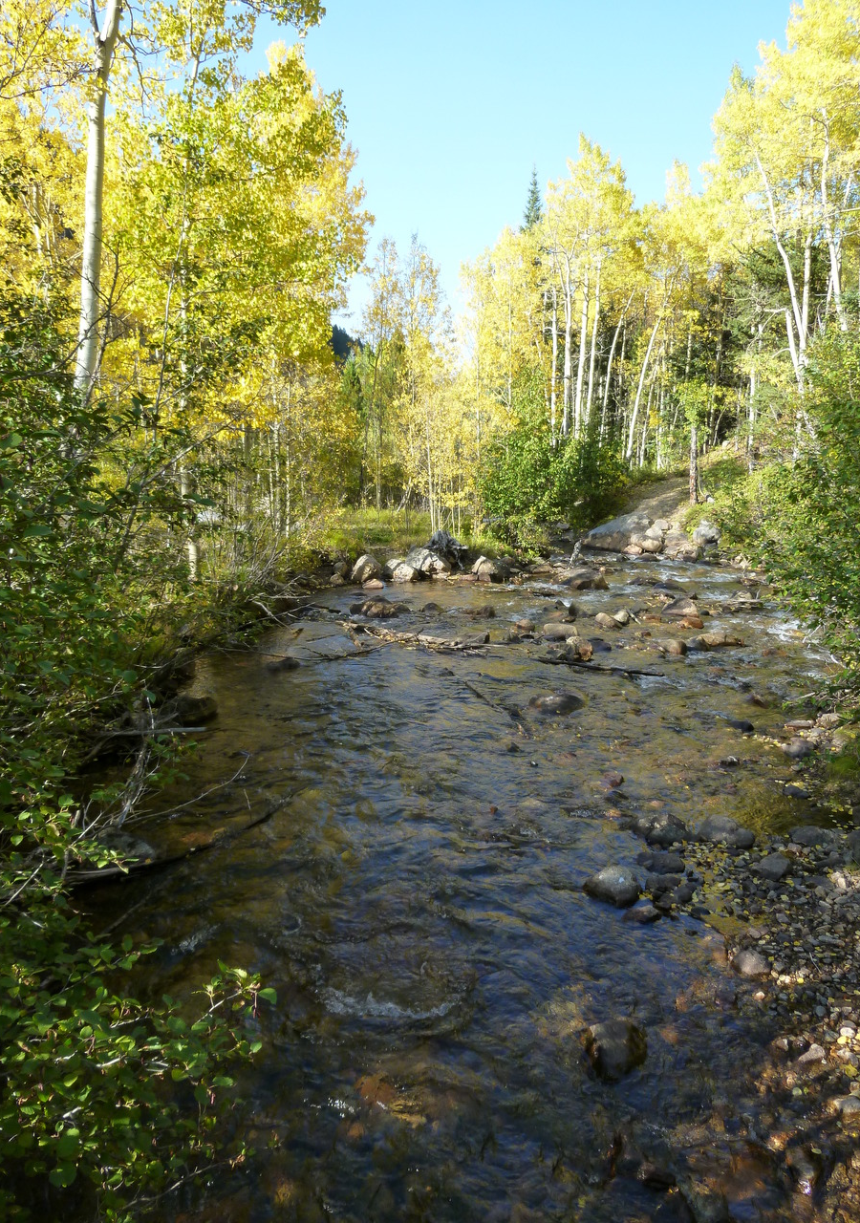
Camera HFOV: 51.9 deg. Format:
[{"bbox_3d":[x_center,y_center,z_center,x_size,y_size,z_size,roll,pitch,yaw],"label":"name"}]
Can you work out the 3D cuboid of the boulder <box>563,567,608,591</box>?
[{"bbox_3d":[4.219,-0.844,24.000,1.220,0.620,1.000,0,5,0],"label":"boulder"}]

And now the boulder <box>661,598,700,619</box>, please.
[{"bbox_3d":[4.696,-0.063,16.600,0.680,0.400,0.550,0,8,0],"label":"boulder"}]

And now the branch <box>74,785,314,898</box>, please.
[{"bbox_3d":[-1.578,1.598,6.442,0.260,0.160,2.100,6,10,36],"label":"branch"}]

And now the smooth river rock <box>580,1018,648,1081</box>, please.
[{"bbox_3d":[0.816,1.934,3.900,0.290,0.220,0.270,0,8,0],"label":"smooth river rock"}]

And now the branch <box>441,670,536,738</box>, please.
[{"bbox_3d":[0.659,1.131,11.500,0.220,0.200,3.570,-1,5,-16],"label":"branch"}]

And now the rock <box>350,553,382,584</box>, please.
[{"bbox_3d":[-1.899,-1.266,26.000,0.900,0.920,0.850,0,5,0],"label":"rock"}]

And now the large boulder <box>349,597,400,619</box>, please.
[{"bbox_3d":[-1.051,-0.054,16.600,0.930,0.420,0.650,0,8,0],"label":"large boulder"}]

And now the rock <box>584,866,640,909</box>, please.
[{"bbox_3d":[1.195,1.823,5.800,0.380,0.250,0.320,0,5,0],"label":"rock"}]

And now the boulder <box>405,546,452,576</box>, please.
[{"bbox_3d":[-0.044,-1.548,27.000,1.380,0.950,1.100,0,5,0],"label":"boulder"}]

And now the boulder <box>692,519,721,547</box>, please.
[{"bbox_3d":[8.832,-2.517,28.200,0.900,0.850,0.800,0,8,0],"label":"boulder"}]

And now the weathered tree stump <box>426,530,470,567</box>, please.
[{"bbox_3d":[0.404,-1.420,20.200,0.960,0.840,0.800,0,8,0],"label":"weathered tree stump"}]

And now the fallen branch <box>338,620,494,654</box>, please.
[{"bbox_3d":[-0.288,0.408,14.600,3.000,0.320,0.550,5,9,33],"label":"fallen branch"}]

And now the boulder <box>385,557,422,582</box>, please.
[{"bbox_3d":[-0.776,-1.242,26.100,1.120,0.760,0.900,0,5,0],"label":"boulder"}]

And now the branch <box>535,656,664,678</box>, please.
[{"bbox_3d":[2.366,0.771,12.350,1.850,0.130,0.160,5,9,30],"label":"branch"}]

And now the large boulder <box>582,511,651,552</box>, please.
[{"bbox_3d":[5.997,-2.559,28.500,2.200,1.200,1.700,0,8,0],"label":"large boulder"}]

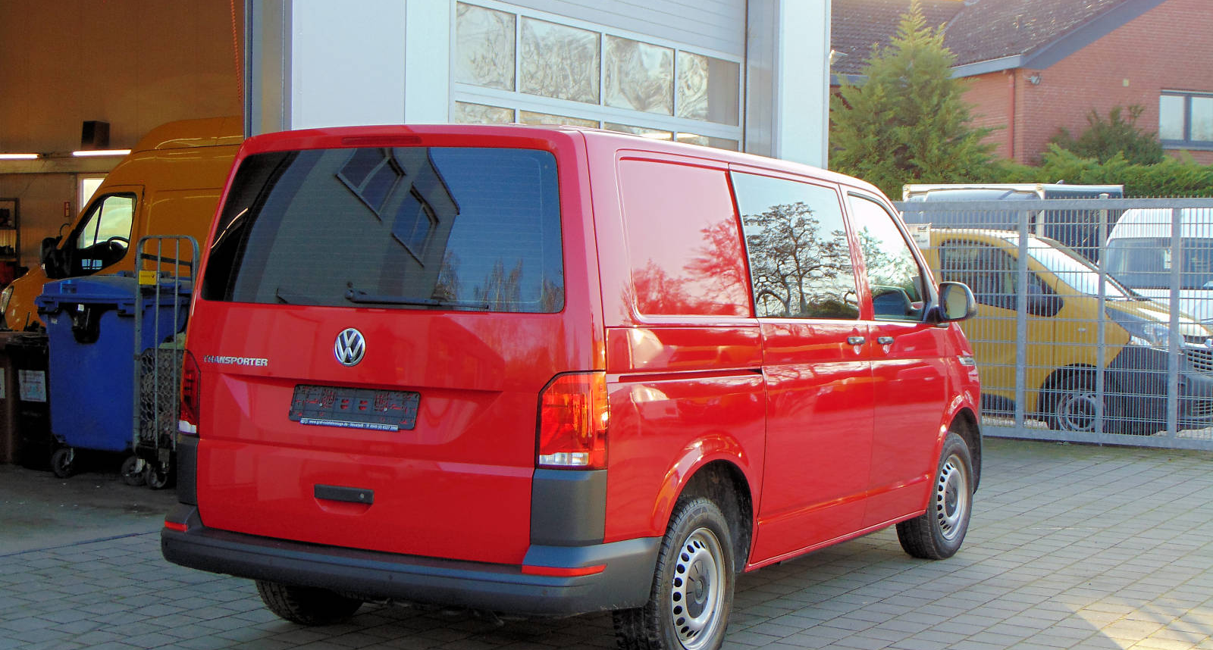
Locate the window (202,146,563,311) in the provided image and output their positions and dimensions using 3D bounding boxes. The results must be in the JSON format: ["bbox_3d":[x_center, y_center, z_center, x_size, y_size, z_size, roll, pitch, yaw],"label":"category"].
[{"bbox_3d":[-0.811,-0.339,6.098,1.550,0.560,0.100,2,-7,29],"label":"window"}]

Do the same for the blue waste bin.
[{"bbox_3d":[-3.150,0.340,12.116,0.820,1.350,1.330,2,3,22],"label":"blue waste bin"}]

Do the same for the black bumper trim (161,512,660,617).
[{"bbox_3d":[-0.784,0.807,6.228,1.900,0.260,0.590,2,3,29],"label":"black bumper trim"}]

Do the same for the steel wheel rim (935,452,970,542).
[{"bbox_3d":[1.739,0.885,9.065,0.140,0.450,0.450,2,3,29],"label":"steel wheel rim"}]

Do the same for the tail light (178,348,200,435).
[{"bbox_3d":[-1.559,0.252,6.502,0.220,0.325,0.140,2,3,29],"label":"tail light"}]

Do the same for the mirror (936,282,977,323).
[{"bbox_3d":[1.708,-0.112,8.525,0.190,0.210,0.130,2,3,29],"label":"mirror"}]

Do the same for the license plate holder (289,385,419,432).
[{"bbox_3d":[-0.873,0.281,6.030,0.530,0.125,0.025,2,-7,29],"label":"license plate holder"}]

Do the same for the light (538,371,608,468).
[{"bbox_3d":[-0.107,0.310,5.701,0.220,0.325,0.140,2,3,29],"label":"light"}]

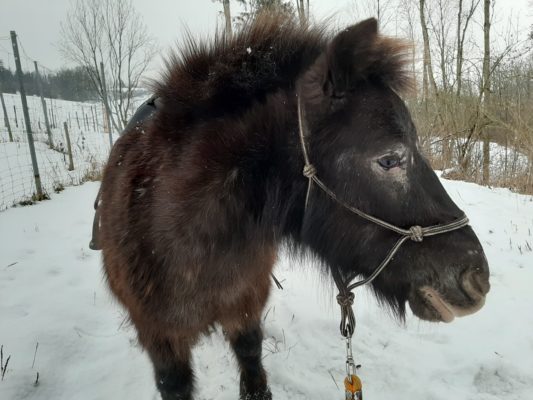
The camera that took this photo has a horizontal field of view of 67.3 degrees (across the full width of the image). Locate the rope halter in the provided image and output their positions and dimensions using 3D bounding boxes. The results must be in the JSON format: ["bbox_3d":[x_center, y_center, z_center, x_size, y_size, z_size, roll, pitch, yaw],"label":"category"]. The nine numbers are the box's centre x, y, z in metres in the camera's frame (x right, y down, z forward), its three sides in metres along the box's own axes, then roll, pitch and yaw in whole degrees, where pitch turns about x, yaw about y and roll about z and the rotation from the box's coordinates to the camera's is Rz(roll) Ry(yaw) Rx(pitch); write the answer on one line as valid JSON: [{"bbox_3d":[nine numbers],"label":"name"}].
[{"bbox_3d":[0.224,0.018,0.780,0.320,0.440,0.190,-1,11,12],"label":"rope halter"}]

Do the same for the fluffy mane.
[{"bbox_3d":[0.029,-0.291,0.950,0.620,0.250,0.230,2,12,28],"label":"fluffy mane"}]

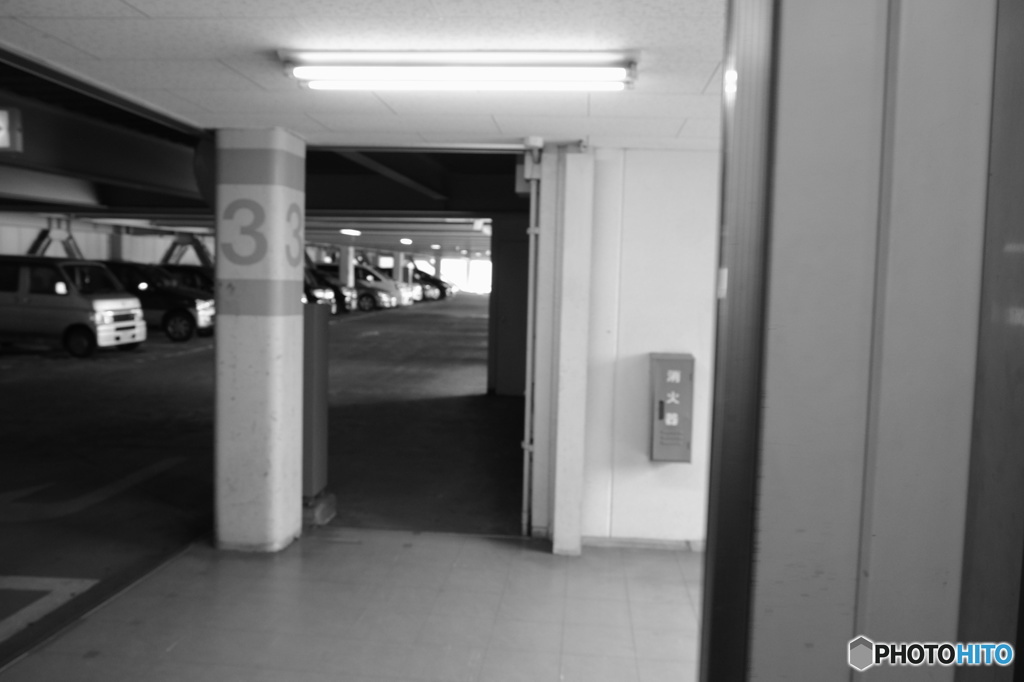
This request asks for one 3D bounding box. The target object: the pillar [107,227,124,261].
[{"bbox_3d":[-10.888,-1.848,21.147,0.330,2.570,0.360,2,4,5],"label":"pillar"}]

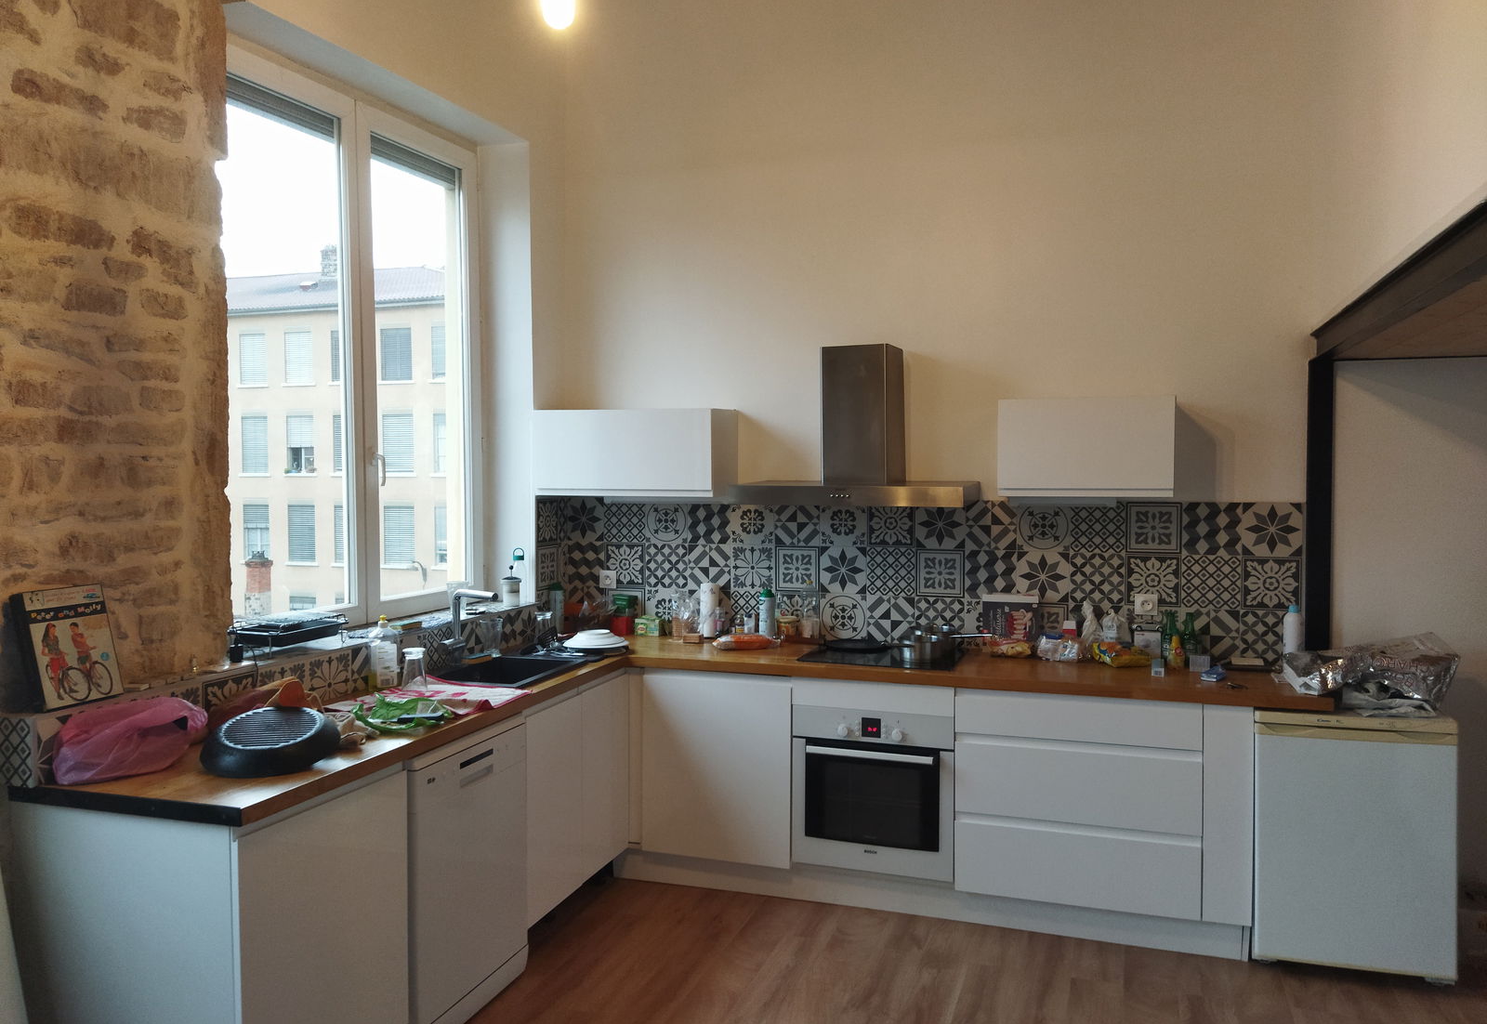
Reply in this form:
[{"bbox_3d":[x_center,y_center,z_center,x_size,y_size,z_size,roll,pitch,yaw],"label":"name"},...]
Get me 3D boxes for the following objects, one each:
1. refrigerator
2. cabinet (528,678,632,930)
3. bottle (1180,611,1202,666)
[{"bbox_3d":[2.000,1.033,3.889,0.558,0.835,0.575,1,4,21],"label":"refrigerator"},{"bbox_3d":[-0.840,0.975,4.208,0.575,0.710,0.780,1,3,19],"label":"cabinet"},{"bbox_3d":[1.609,0.451,4.167,0.062,0.192,0.062,1,4,21],"label":"bottle"}]

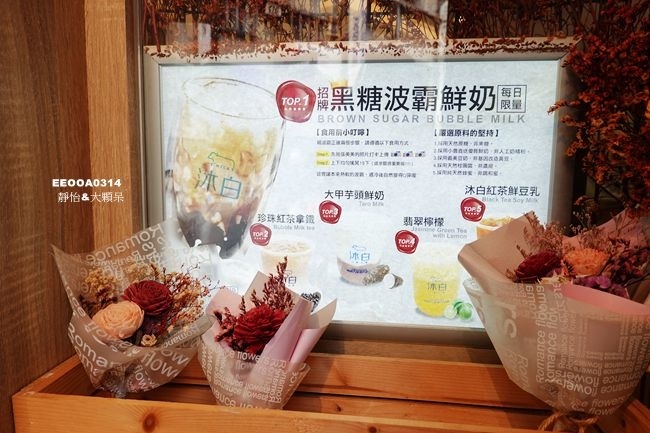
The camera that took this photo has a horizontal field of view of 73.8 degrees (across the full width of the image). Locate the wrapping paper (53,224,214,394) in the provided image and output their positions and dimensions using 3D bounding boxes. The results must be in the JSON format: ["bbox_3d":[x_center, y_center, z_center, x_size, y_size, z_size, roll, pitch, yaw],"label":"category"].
[{"bbox_3d":[-0.241,0.119,0.570,0.200,0.210,0.160,1,5,0],"label":"wrapping paper"}]

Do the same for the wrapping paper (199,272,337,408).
[{"bbox_3d":[-0.070,0.160,0.545,0.165,0.190,0.140,1,5,2],"label":"wrapping paper"}]

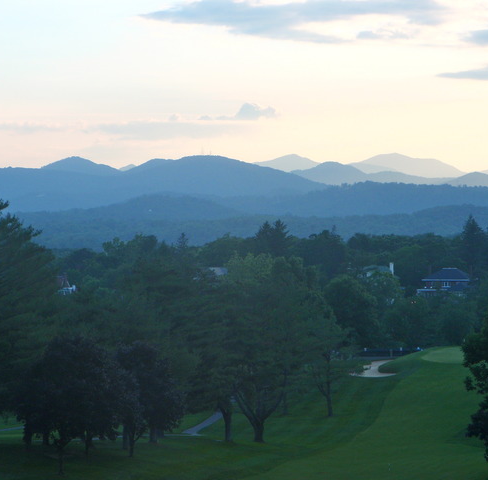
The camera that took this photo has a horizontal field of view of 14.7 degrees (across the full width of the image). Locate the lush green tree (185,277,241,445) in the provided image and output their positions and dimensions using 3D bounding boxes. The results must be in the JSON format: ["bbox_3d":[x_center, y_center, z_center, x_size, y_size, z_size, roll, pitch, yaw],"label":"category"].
[{"bbox_3d":[-3.630,14.950,232.000,6.890,19.930,7.500,0,1,0],"label":"lush green tree"}]

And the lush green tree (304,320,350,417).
[{"bbox_3d":[11.510,17.720,260.000,6.340,13.240,6.500,0,1,0],"label":"lush green tree"}]

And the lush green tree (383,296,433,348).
[{"bbox_3d":[38.820,19.470,445.000,12.270,12.270,12.000,0,1,0],"label":"lush green tree"}]

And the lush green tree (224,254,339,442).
[{"bbox_3d":[4.570,13.230,230.000,13.900,22.930,13.500,0,1,0],"label":"lush green tree"}]

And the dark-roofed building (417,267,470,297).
[{"bbox_3d":[58.180,12.540,550.000,15.750,9.620,12.000,0,1,0],"label":"dark-roofed building"}]

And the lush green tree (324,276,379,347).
[{"bbox_3d":[25.320,16.680,440.000,13.070,17.270,13.000,0,1,0],"label":"lush green tree"}]

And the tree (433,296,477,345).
[{"bbox_3d":[49.670,19.110,445.000,10.380,11.560,11.000,0,1,0],"label":"tree"}]

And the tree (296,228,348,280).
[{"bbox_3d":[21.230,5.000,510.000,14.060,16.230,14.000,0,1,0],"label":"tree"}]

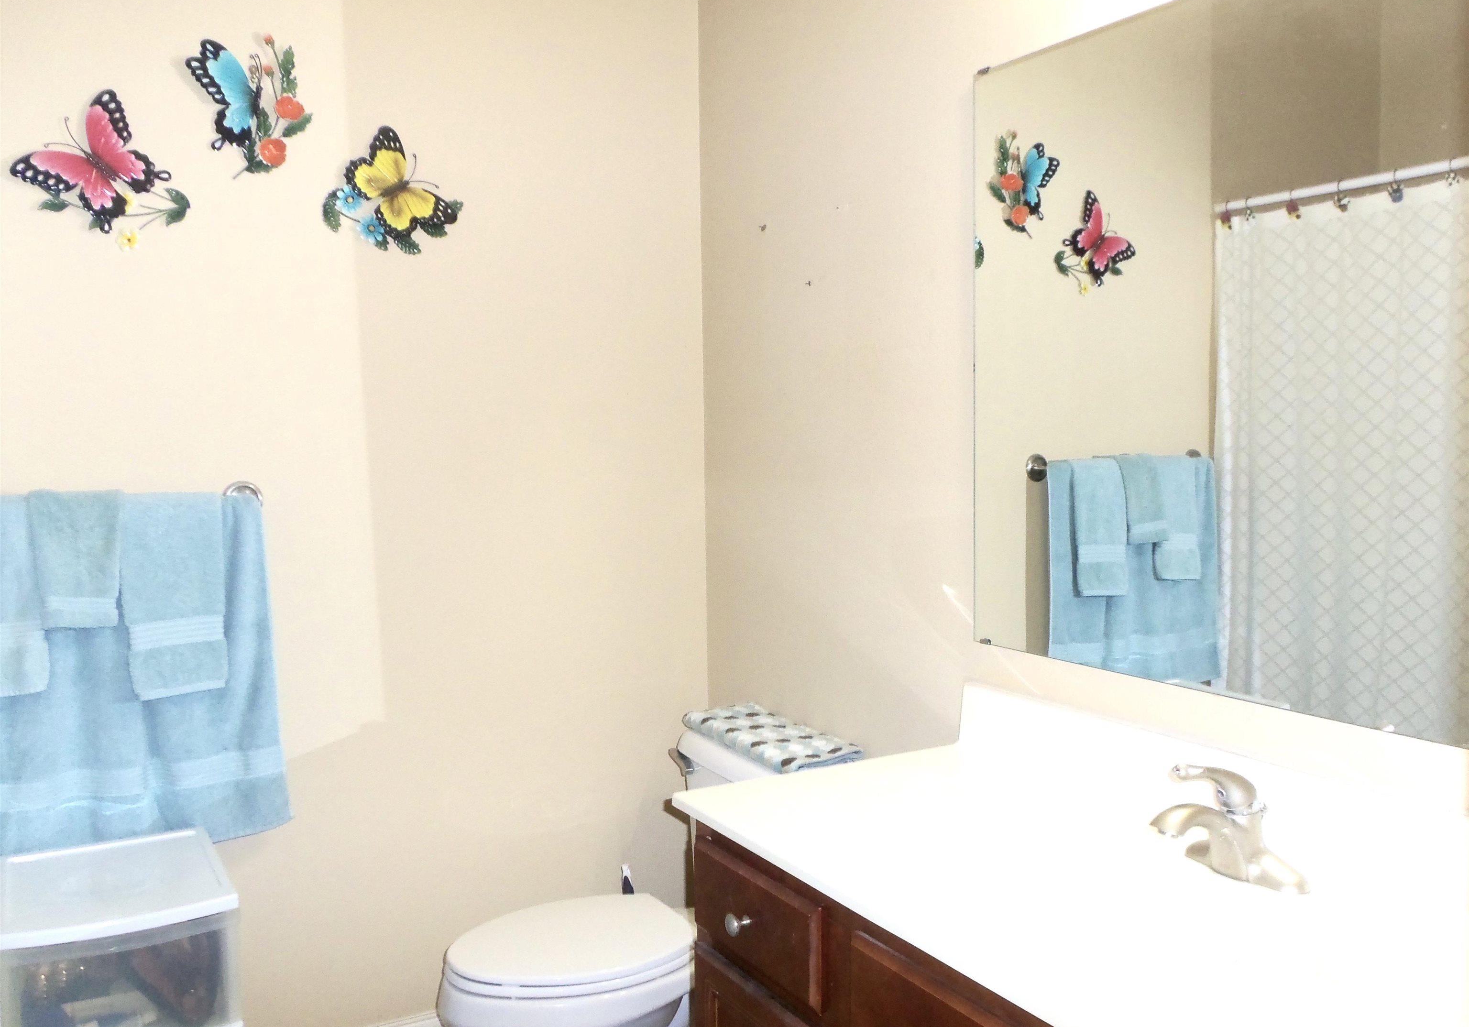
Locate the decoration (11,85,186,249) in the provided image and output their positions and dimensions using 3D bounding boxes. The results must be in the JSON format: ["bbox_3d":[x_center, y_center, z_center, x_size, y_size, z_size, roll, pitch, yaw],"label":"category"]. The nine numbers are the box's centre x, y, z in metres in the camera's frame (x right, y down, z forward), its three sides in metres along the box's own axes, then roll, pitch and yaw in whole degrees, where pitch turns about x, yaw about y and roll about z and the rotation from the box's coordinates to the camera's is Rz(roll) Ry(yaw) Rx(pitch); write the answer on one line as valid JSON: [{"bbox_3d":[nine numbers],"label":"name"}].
[{"bbox_3d":[-1.101,-0.601,2.070,0.278,0.276,0.048,-3,5,-30],"label":"decoration"}]

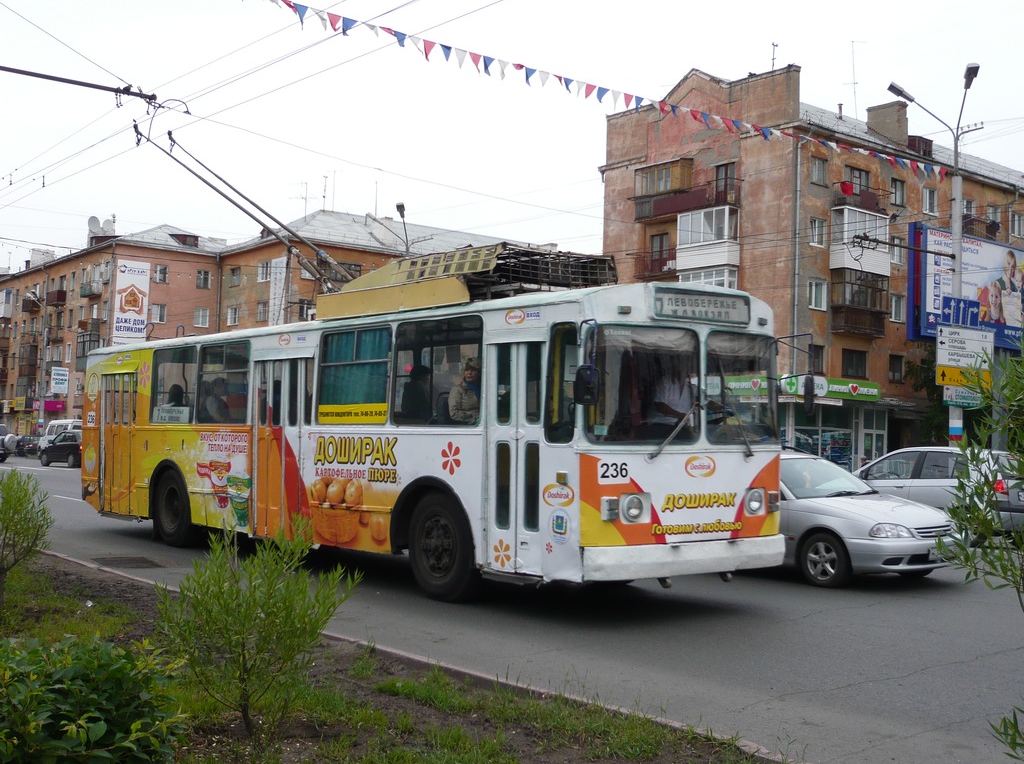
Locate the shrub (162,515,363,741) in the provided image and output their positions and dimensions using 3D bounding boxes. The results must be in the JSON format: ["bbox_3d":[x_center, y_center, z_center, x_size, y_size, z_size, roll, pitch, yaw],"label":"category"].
[{"bbox_3d":[-1.301,1.275,6.500,1.030,1.130,1.000,2,-3,0],"label":"shrub"}]

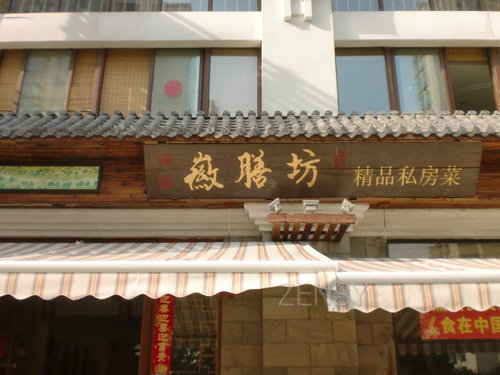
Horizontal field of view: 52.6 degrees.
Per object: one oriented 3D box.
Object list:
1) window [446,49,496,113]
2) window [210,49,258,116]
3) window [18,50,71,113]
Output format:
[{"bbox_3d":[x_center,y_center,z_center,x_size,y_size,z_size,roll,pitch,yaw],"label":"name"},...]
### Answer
[{"bbox_3d":[3.533,-1.663,8.014,0.734,1.270,0.100,0,-18,1],"label":"window"},{"bbox_3d":[-0.250,-1.676,8.079,0.786,1.270,0.100,0,-18,1],"label":"window"},{"bbox_3d":[-3.298,-1.674,8.127,0.780,1.270,0.100,0,-18,1],"label":"window"}]

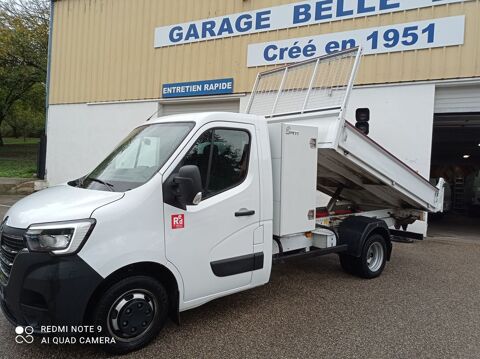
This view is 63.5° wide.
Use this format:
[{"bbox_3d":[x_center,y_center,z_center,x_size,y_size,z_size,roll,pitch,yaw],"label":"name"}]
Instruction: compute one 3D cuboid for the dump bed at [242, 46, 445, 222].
[{"bbox_3d":[1.867,-0.585,6.784,3.040,1.570,2.100,24,-13,-37],"label":"dump bed"}]

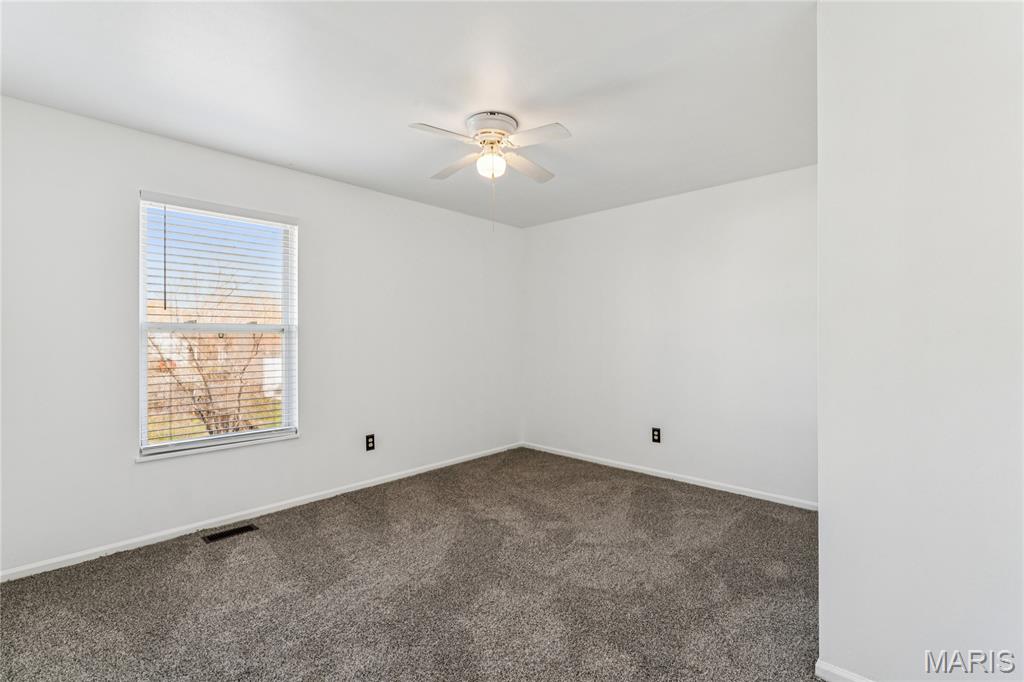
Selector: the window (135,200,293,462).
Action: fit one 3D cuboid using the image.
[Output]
[{"bbox_3d":[-1.881,-0.097,2.997,0.060,1.519,0.888,0,1,43],"label":"window"}]

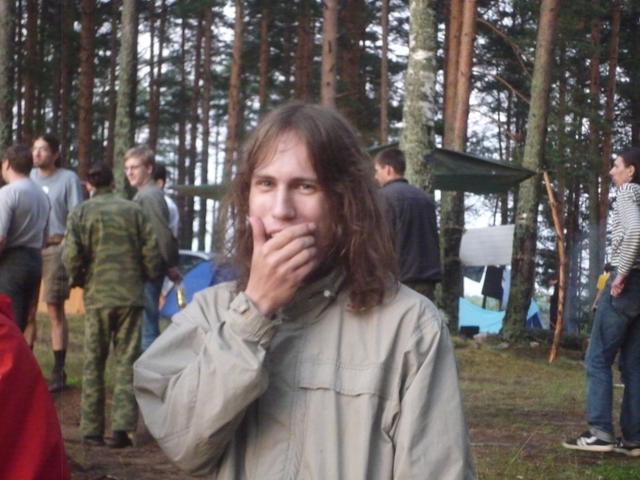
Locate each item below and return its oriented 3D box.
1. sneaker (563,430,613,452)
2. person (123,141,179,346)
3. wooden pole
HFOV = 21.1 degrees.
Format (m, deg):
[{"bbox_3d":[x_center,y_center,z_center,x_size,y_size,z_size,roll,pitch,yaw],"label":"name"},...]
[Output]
[{"bbox_3d":[1.577,1.184,10.100,0.295,0.115,0.110,2,2,8],"label":"sneaker"},{"bbox_3d":[-1.073,0.309,10.950,0.420,1.790,0.500,1,2,-12],"label":"person"},{"bbox_3d":[1.972,0.222,14.400,0.170,1.620,0.110,-2,1,0],"label":"wooden pole"}]

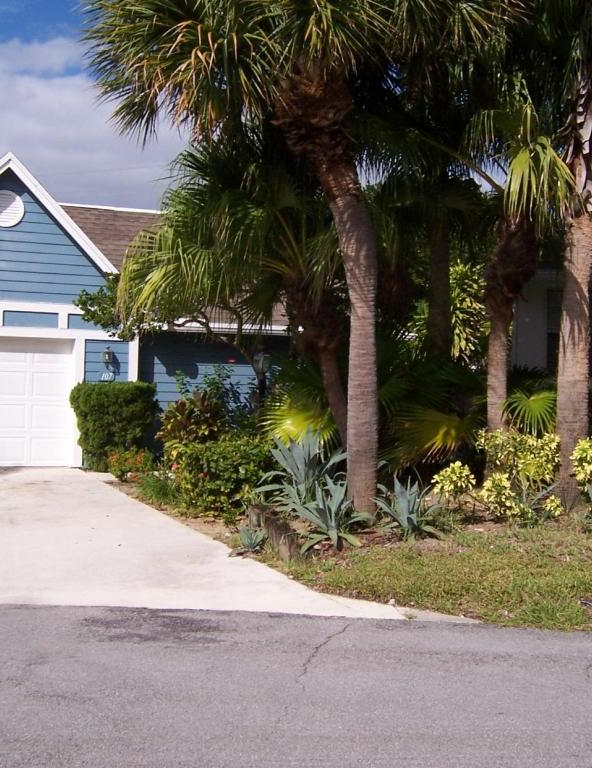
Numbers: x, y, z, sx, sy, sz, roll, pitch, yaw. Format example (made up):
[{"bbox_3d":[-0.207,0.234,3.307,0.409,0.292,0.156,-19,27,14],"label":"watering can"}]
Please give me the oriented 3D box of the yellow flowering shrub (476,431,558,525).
[{"bbox_3d":[2.312,0.947,10.100,0.880,0.930,0.850,1,0,0],"label":"yellow flowering shrub"}]

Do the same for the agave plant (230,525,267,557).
[{"bbox_3d":[-0.400,1.338,8.400,0.320,0.280,0.320,1,0,0],"label":"agave plant"}]

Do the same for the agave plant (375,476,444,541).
[{"bbox_3d":[1.046,1.148,9.000,0.660,0.580,0.660,1,0,0],"label":"agave plant"}]

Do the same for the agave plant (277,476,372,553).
[{"bbox_3d":[0.255,1.112,8.450,0.800,0.680,0.800,1,0,0],"label":"agave plant"}]

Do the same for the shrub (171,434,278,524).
[{"bbox_3d":[-0.780,0.984,10.500,1.060,0.880,1.050,1,0,0],"label":"shrub"}]

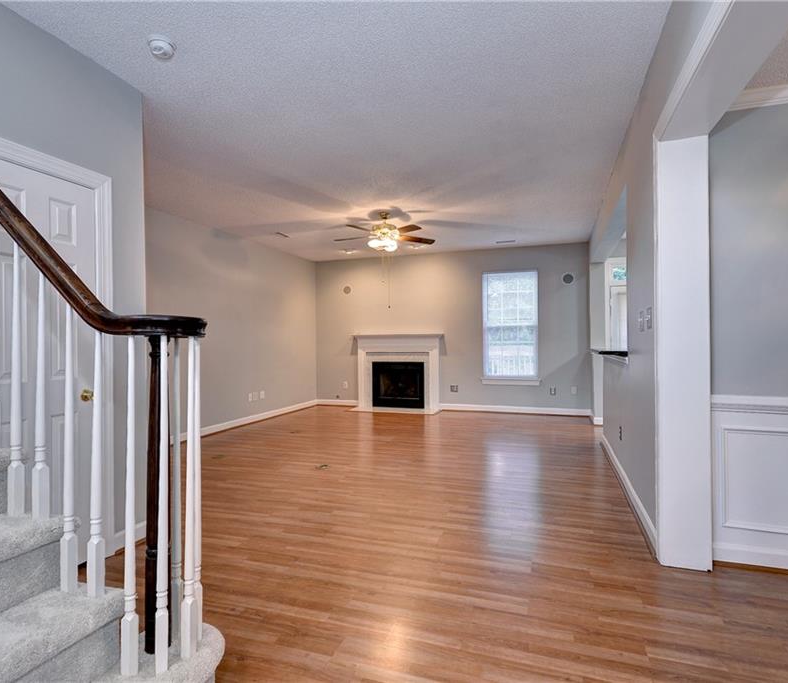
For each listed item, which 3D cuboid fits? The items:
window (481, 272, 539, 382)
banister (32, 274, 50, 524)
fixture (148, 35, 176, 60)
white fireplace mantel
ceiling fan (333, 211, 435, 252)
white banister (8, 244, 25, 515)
[{"bbox_3d":[1.911,-0.249,7.471,0.887,1.784,0.100,0,0,19],"label":"window"},{"bbox_3d":[-1.164,0.178,1.505,0.034,0.813,0.034,0,0,19],"label":"banister"},{"bbox_3d":[-1.179,-1.483,2.311,0.132,0.048,0.132,0,0,19],"label":"fixture"},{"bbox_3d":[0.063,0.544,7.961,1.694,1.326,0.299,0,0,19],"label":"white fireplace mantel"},{"bbox_3d":[-0.096,-1.276,5.412,1.286,0.478,1.266,0,0,19],"label":"ceiling fan"},{"bbox_3d":[-1.284,0.128,1.546,0.034,0.925,0.034,0,0,19],"label":"white banister"}]

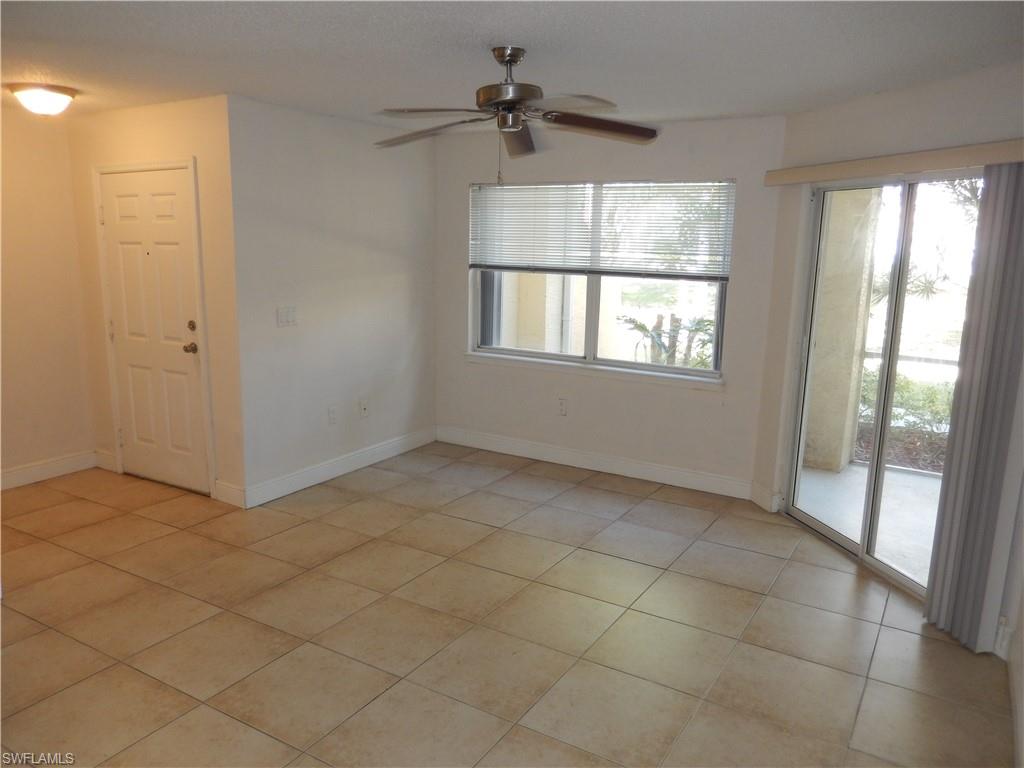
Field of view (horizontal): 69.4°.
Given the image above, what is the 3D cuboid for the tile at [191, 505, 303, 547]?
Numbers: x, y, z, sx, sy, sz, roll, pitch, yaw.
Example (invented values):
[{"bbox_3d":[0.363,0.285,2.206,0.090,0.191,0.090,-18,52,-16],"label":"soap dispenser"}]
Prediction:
[{"bbox_3d":[-1.513,0.822,4.285,0.492,0.012,0.492,7,12,31],"label":"tile"}]

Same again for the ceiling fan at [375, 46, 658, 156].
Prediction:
[{"bbox_3d":[-0.006,-1.222,3.096,1.310,0.360,1.310,7,12,31],"label":"ceiling fan"}]

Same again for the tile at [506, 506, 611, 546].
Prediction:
[{"bbox_3d":[0.282,0.847,4.421,0.498,0.010,0.500,7,12,30],"label":"tile"}]

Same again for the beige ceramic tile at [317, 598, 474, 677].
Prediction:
[{"bbox_3d":[-0.501,1.065,3.143,0.498,0.010,0.500,7,12,30],"label":"beige ceramic tile"}]

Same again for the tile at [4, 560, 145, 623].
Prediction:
[{"bbox_3d":[-2.053,0.973,3.480,0.498,0.010,0.500,7,12,30],"label":"tile"}]

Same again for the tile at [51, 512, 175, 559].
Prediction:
[{"bbox_3d":[-2.233,0.844,4.167,0.493,0.010,0.500,7,12,30],"label":"tile"}]

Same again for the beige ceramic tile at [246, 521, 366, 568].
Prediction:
[{"bbox_3d":[-1.096,0.879,4.050,0.497,0.010,0.497,7,12,30],"label":"beige ceramic tile"}]

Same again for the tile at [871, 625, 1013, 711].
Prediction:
[{"bbox_3d":[1.723,1.137,2.989,0.463,0.010,0.500,7,12,30],"label":"tile"}]

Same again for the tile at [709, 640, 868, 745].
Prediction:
[{"bbox_3d":[1.046,1.149,2.790,0.497,0.010,0.497,7,12,30],"label":"tile"}]

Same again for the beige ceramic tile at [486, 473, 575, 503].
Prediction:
[{"bbox_3d":[0.105,0.719,5.066,0.497,0.010,0.497,7,12,30],"label":"beige ceramic tile"}]

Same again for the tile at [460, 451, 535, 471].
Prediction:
[{"bbox_3d":[-0.110,0.601,5.698,0.500,0.010,0.355,7,12,30],"label":"tile"}]

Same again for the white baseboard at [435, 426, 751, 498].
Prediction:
[{"bbox_3d":[0.481,0.564,5.590,2.640,0.124,0.016,7,12,31],"label":"white baseboard"}]

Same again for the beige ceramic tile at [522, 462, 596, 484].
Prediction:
[{"bbox_3d":[0.345,0.650,5.403,0.492,0.010,0.375,7,12,31],"label":"beige ceramic tile"}]

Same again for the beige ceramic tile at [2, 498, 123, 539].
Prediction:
[{"bbox_3d":[-2.637,0.787,4.389,0.495,0.012,0.495,7,12,30],"label":"beige ceramic tile"}]

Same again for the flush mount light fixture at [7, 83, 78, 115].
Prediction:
[{"bbox_3d":[-2.637,-1.596,4.179,0.345,0.120,0.345,7,12,30],"label":"flush mount light fixture"}]

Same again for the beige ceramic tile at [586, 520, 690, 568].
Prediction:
[{"bbox_3d":[0.706,0.897,4.138,0.495,0.012,0.495,7,12,30],"label":"beige ceramic tile"}]

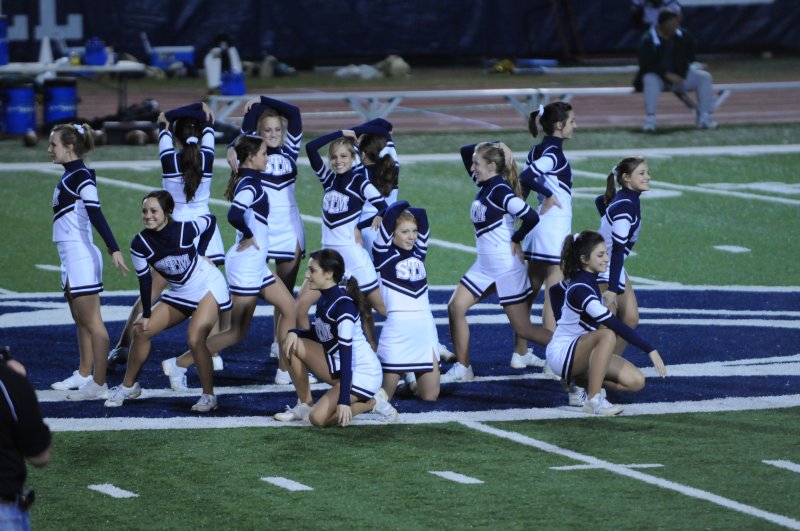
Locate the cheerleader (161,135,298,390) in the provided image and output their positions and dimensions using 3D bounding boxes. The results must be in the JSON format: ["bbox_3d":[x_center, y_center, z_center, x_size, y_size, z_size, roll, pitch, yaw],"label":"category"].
[{"bbox_3d":[-0.961,-0.023,39.849,0.930,1.500,0.460,-1,4,-11],"label":"cheerleader"}]

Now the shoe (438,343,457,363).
[{"bbox_3d":[0.274,0.527,41.500,0.260,0.120,0.100,38,6,2],"label":"shoe"}]

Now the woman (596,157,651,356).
[{"bbox_3d":[1.200,0.048,39.646,0.620,1.390,0.450,-1,4,-5],"label":"woman"}]

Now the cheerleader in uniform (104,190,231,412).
[{"bbox_3d":[-1.352,0.189,38.368,0.720,1.240,0.650,1,4,20],"label":"cheerleader in uniform"}]

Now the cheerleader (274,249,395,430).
[{"bbox_3d":[-0.360,0.386,37.309,0.700,0.980,0.520,-3,5,-32],"label":"cheerleader"}]

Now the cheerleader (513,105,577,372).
[{"bbox_3d":[0.899,-0.180,41.154,0.430,1.650,0.460,-1,4,-12],"label":"cheerleader"}]

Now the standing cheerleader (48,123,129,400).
[{"bbox_3d":[-1.857,-0.034,39.553,0.460,1.620,0.520,-1,4,-13],"label":"standing cheerleader"}]

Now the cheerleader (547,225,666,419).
[{"bbox_3d":[1.176,0.313,38.002,0.680,1.010,0.520,0,4,2],"label":"cheerleader"}]

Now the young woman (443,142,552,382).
[{"bbox_3d":[0.592,-0.018,39.892,0.680,1.420,0.520,-3,5,-32],"label":"young woman"}]

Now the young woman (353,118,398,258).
[{"bbox_3d":[-0.052,-0.147,41.326,0.620,1.490,0.450,-2,4,-17],"label":"young woman"}]

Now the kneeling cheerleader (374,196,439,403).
[{"bbox_3d":[0.040,0.178,39.054,0.430,1.150,0.580,-2,4,-23],"label":"kneeling cheerleader"}]

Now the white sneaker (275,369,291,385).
[{"bbox_3d":[-0.626,0.654,39.857,0.255,0.100,0.100,0,4,5],"label":"white sneaker"}]

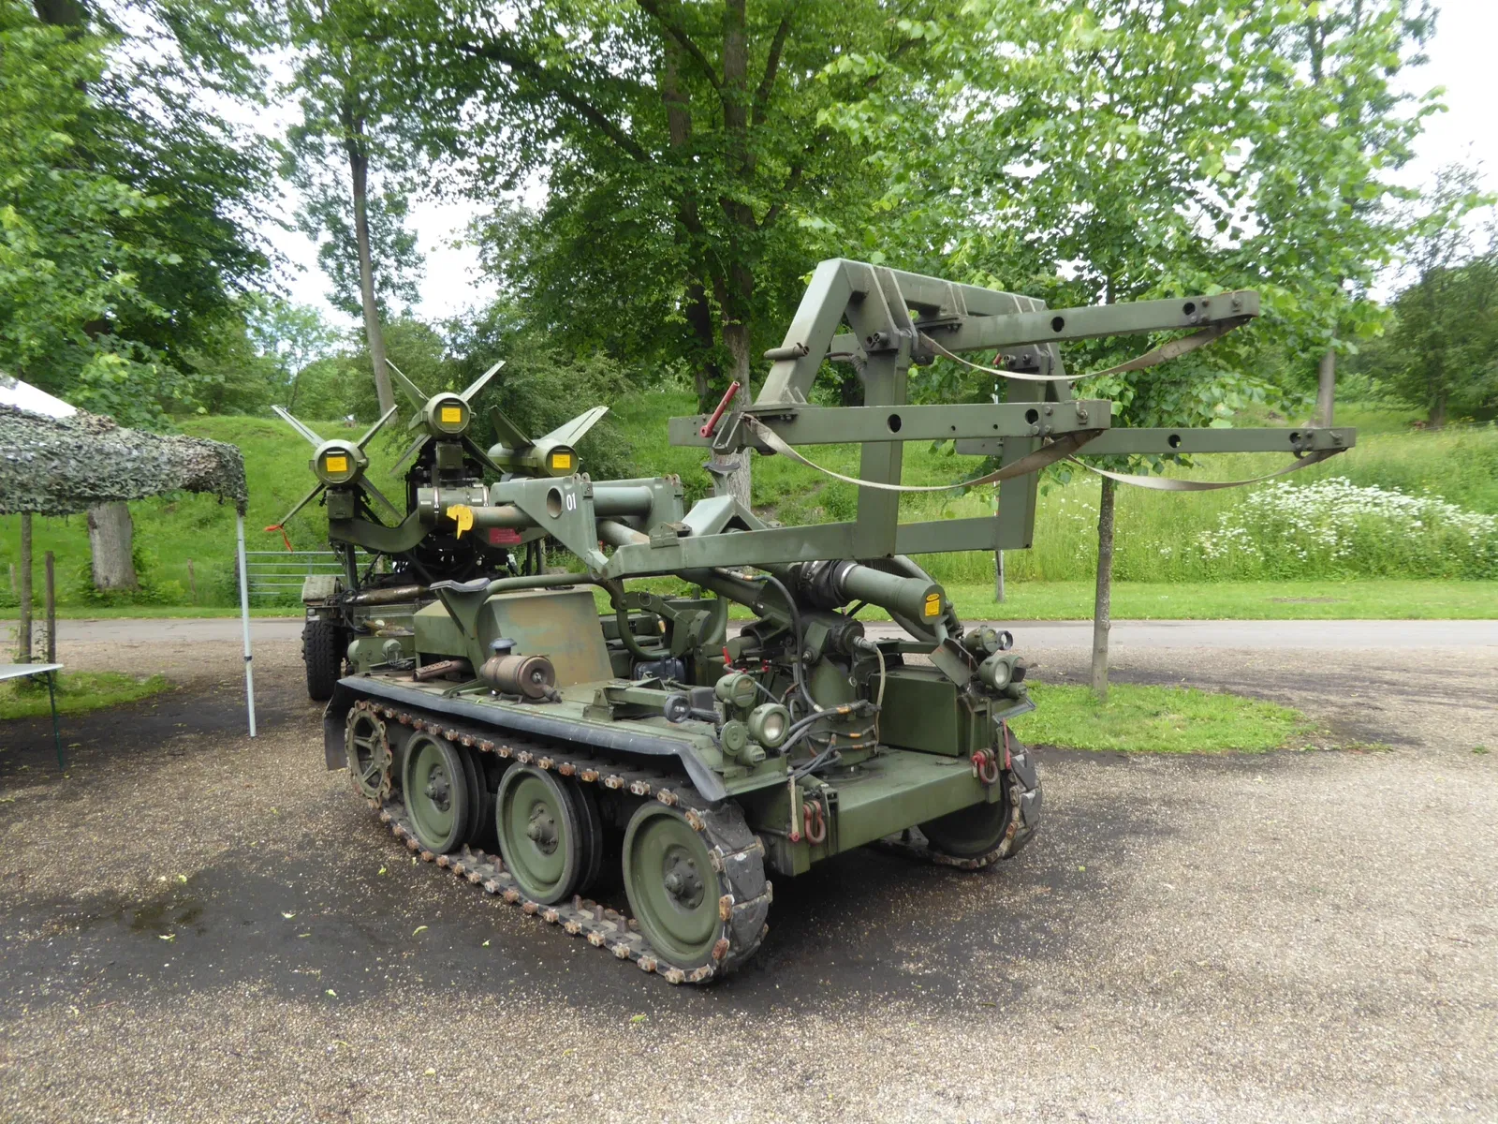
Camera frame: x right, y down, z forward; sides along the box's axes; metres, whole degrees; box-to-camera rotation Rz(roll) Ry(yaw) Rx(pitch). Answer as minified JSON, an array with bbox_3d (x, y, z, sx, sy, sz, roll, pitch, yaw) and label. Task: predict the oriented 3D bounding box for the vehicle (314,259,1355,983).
[{"bbox_3d":[-0.110,0.160,4.570,1.850,2.330,4.500,-4,4,-43],"label":"vehicle"}]

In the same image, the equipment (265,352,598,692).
[{"bbox_3d":[-3.020,-0.235,10.200,2.450,2.740,5.150,-3,3,-18],"label":"equipment"}]

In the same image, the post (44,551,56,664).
[{"bbox_3d":[-6.910,0.563,10.300,0.080,1.350,0.080,-2,3,0],"label":"post"}]

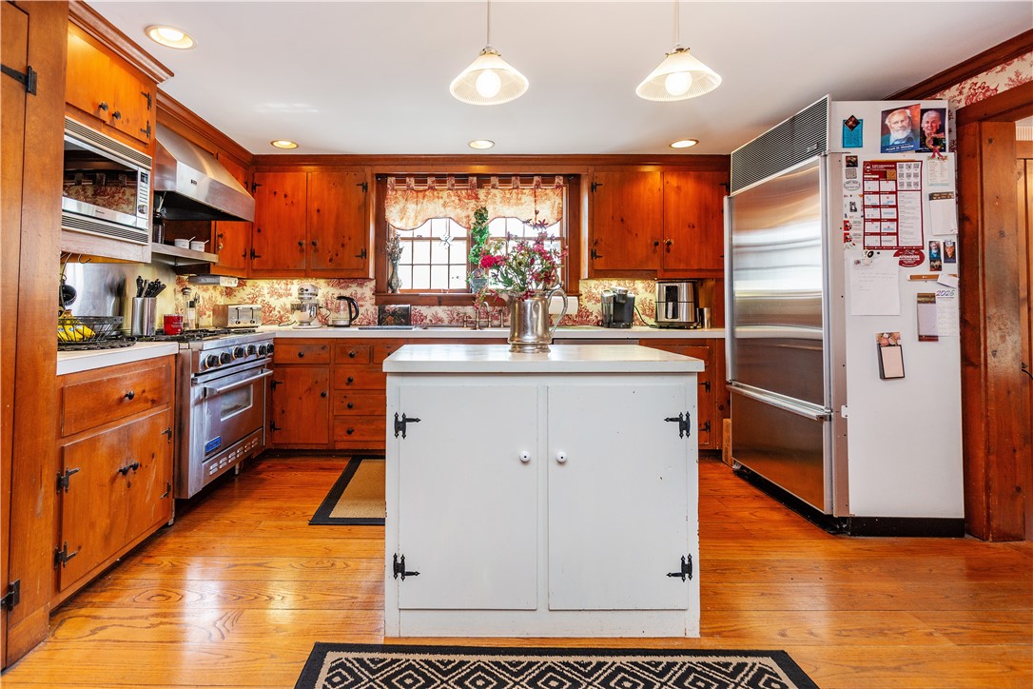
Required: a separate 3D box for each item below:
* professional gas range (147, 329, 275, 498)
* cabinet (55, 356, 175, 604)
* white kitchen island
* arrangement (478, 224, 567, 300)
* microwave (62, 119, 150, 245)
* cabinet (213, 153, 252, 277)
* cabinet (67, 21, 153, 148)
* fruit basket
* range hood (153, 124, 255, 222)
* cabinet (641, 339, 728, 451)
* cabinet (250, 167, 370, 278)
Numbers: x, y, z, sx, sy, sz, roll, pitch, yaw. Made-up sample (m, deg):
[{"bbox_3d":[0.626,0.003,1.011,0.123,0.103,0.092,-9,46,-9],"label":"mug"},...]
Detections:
[{"bbox_3d":[-2.065,0.375,2.800,0.700,0.930,0.910,0,3,-6],"label":"professional gas range"},{"bbox_3d":[-1.995,0.495,1.950,0.580,0.860,0.740,0,3,-6],"label":"cabinet"},{"bbox_3d":[0.075,0.508,1.800,1.040,0.880,0.560,0,3,-2],"label":"white kitchen island"},{"bbox_3d":[0.022,-0.321,1.770,0.330,0.285,0.290,0,2,0],"label":"arrangement"},{"bbox_3d":[-1.886,-0.647,1.890,0.400,0.405,0.530,0,2,-6],"label":"microwave"},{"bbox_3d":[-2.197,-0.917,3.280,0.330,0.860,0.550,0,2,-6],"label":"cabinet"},{"bbox_3d":[-2.020,-1.080,1.925,0.500,0.340,0.680,0,3,-6],"label":"cabinet"},{"bbox_3d":[-1.862,-0.062,1.980,0.290,0.110,0.290,0,2,-6],"label":"fruit basket"},{"bbox_3d":[-1.988,-0.991,2.630,0.600,0.440,0.820,0,2,-6],"label":"range hood"},{"bbox_3d":[1.147,0.336,3.540,0.610,0.800,0.600,0,2,-2],"label":"cabinet"},{"bbox_3d":[-1.616,-0.955,3.715,0.934,0.860,0.330,0,2,-2],"label":"cabinet"}]

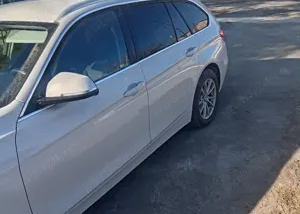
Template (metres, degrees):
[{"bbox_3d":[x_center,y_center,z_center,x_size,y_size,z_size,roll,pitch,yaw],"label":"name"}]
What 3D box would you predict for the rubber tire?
[{"bbox_3d":[0.557,-0.114,3.465,0.225,0.655,0.654,10,24,30],"label":"rubber tire"}]

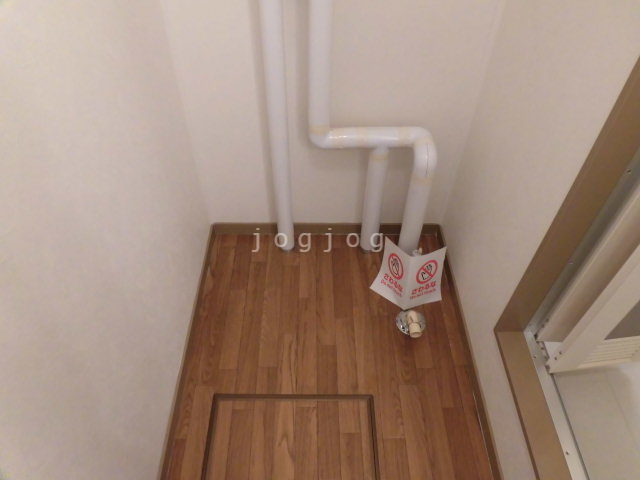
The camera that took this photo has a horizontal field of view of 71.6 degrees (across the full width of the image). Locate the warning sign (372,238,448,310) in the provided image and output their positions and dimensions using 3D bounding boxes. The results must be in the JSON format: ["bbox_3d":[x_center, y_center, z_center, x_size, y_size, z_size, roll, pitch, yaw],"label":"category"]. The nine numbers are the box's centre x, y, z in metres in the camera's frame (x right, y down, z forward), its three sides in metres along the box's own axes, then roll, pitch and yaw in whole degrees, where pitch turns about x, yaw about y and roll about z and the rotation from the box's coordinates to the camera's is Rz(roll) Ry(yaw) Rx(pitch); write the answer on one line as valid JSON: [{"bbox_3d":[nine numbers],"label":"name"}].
[{"bbox_3d":[0.291,0.106,1.415,0.241,0.224,0.158,10,48,9],"label":"warning sign"}]

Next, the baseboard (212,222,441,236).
[{"bbox_3d":[0.024,-0.044,1.662,0.841,0.062,0.012,0,47,0],"label":"baseboard"}]

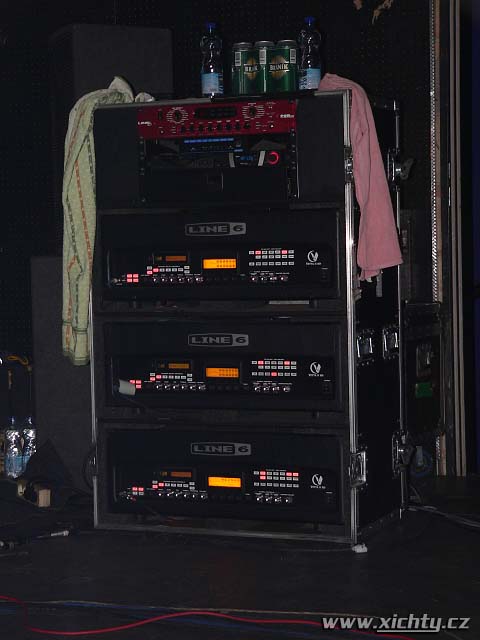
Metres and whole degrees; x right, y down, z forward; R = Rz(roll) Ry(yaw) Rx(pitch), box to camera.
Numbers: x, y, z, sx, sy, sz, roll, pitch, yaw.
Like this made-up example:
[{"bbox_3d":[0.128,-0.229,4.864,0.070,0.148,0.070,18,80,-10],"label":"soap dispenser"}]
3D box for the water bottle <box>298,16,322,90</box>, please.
[{"bbox_3d":[0.196,-0.731,4.350,0.065,0.225,0.065,-1,2,0],"label":"water bottle"}]

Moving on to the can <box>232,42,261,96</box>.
[{"bbox_3d":[0.009,-0.702,4.423,0.066,0.168,0.066,-1,2,0],"label":"can"}]

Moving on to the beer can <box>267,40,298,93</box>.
[{"bbox_3d":[0.134,-0.703,4.386,0.066,0.168,0.066,0,2,23],"label":"beer can"}]

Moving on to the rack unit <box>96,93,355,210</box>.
[{"bbox_3d":[0.003,-0.453,4.497,0.770,0.315,0.380,0,2,23],"label":"rack unit"}]

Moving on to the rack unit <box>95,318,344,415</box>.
[{"bbox_3d":[-0.009,0.127,4.489,0.748,0.267,0.290,0,2,23],"label":"rack unit"}]

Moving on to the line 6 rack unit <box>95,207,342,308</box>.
[{"bbox_3d":[-0.015,-0.178,4.479,0.748,0.280,0.290,0,2,23],"label":"line 6 rack unit"}]

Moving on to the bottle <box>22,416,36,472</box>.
[{"bbox_3d":[-0.750,0.457,5.550,0.062,0.222,0.062,-1,2,0],"label":"bottle"}]

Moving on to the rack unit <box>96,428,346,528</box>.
[{"bbox_3d":[-0.003,0.441,4.501,0.751,0.272,0.290,0,2,23],"label":"rack unit"}]

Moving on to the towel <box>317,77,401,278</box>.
[{"bbox_3d":[0.337,-0.393,4.350,0.160,0.565,0.330,0,2,23],"label":"towel"}]

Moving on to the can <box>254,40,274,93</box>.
[{"bbox_3d":[0.070,-0.702,4.404,0.066,0.168,0.066,-1,2,0],"label":"can"}]

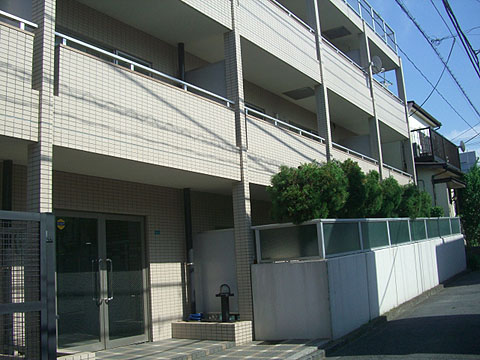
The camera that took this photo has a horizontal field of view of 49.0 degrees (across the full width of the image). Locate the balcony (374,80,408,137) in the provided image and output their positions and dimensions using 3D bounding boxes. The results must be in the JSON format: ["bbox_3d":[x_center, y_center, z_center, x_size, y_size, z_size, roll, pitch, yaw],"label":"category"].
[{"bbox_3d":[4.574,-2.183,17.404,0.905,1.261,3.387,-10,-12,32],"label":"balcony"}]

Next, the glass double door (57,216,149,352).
[{"bbox_3d":[-1.960,1.458,7.625,0.081,1.953,1.790,-10,-12,32],"label":"glass double door"}]

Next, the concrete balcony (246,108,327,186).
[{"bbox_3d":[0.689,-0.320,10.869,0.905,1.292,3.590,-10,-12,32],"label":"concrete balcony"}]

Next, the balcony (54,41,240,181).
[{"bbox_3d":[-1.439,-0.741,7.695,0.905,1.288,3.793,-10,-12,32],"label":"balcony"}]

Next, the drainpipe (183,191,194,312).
[{"bbox_3d":[-0.844,1.288,9.120,0.107,2.282,0.107,-10,-12,32],"label":"drainpipe"}]

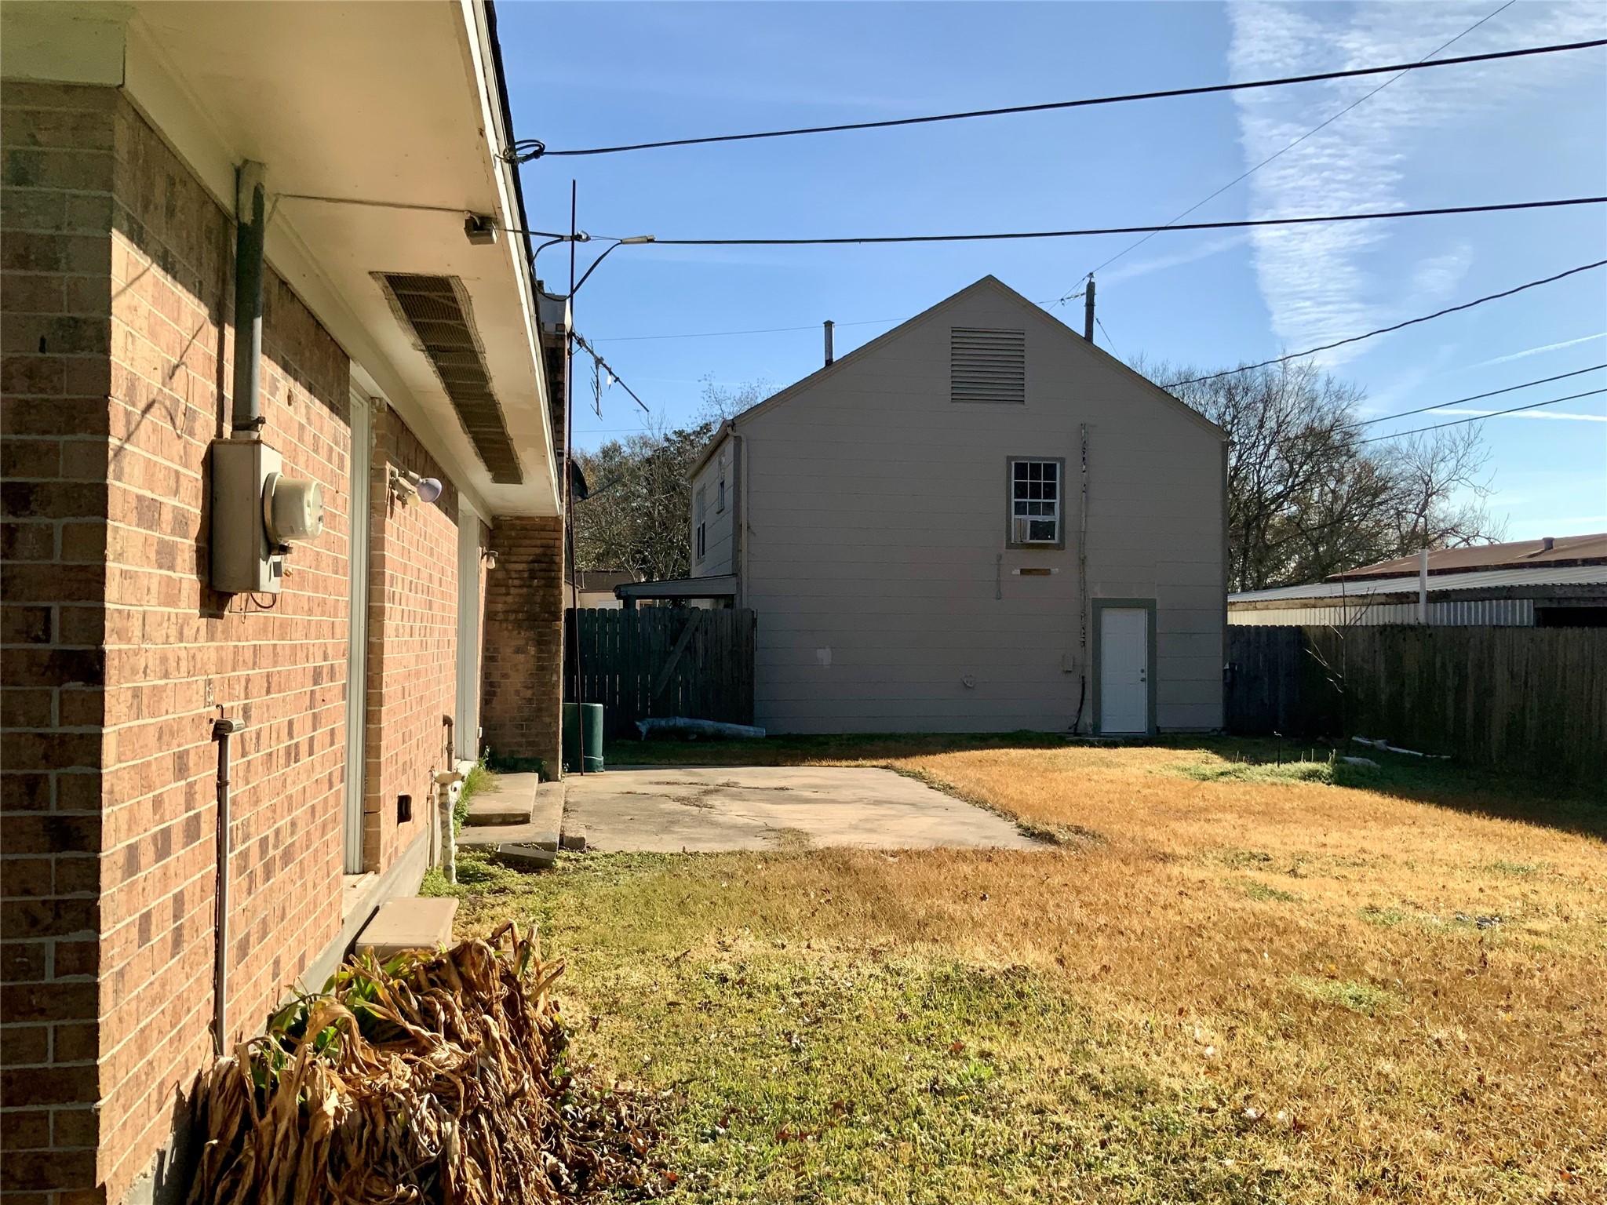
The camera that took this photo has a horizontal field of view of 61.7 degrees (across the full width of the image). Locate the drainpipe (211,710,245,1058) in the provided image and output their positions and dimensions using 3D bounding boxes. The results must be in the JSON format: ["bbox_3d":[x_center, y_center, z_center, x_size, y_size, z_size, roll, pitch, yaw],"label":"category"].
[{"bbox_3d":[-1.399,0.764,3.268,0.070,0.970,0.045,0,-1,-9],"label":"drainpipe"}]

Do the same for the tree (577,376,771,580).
[{"bbox_3d":[-4.103,-2.051,39.894,6.267,9.291,6.267,0,-1,0],"label":"tree"}]

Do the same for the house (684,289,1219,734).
[{"bbox_3d":[2.300,-1.487,25.057,8.386,7.373,7.700,0,-1,-10],"label":"house"}]

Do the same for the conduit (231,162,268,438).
[{"bbox_3d":[-1.396,-0.759,3.388,0.068,0.690,0.068,0,-1,-9],"label":"conduit"}]

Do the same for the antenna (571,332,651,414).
[{"bbox_3d":[-1.939,-2.291,13.500,0.793,0.793,0.450,0,-1,0],"label":"antenna"}]

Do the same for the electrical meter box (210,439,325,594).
[{"bbox_3d":[-1.331,-0.205,3.386,0.232,0.366,0.210,0,-1,-9],"label":"electrical meter box"}]

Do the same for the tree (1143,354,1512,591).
[{"bbox_3d":[16.097,-2.470,41.882,11.437,10.377,11.437,0,-1,0],"label":"tree"}]

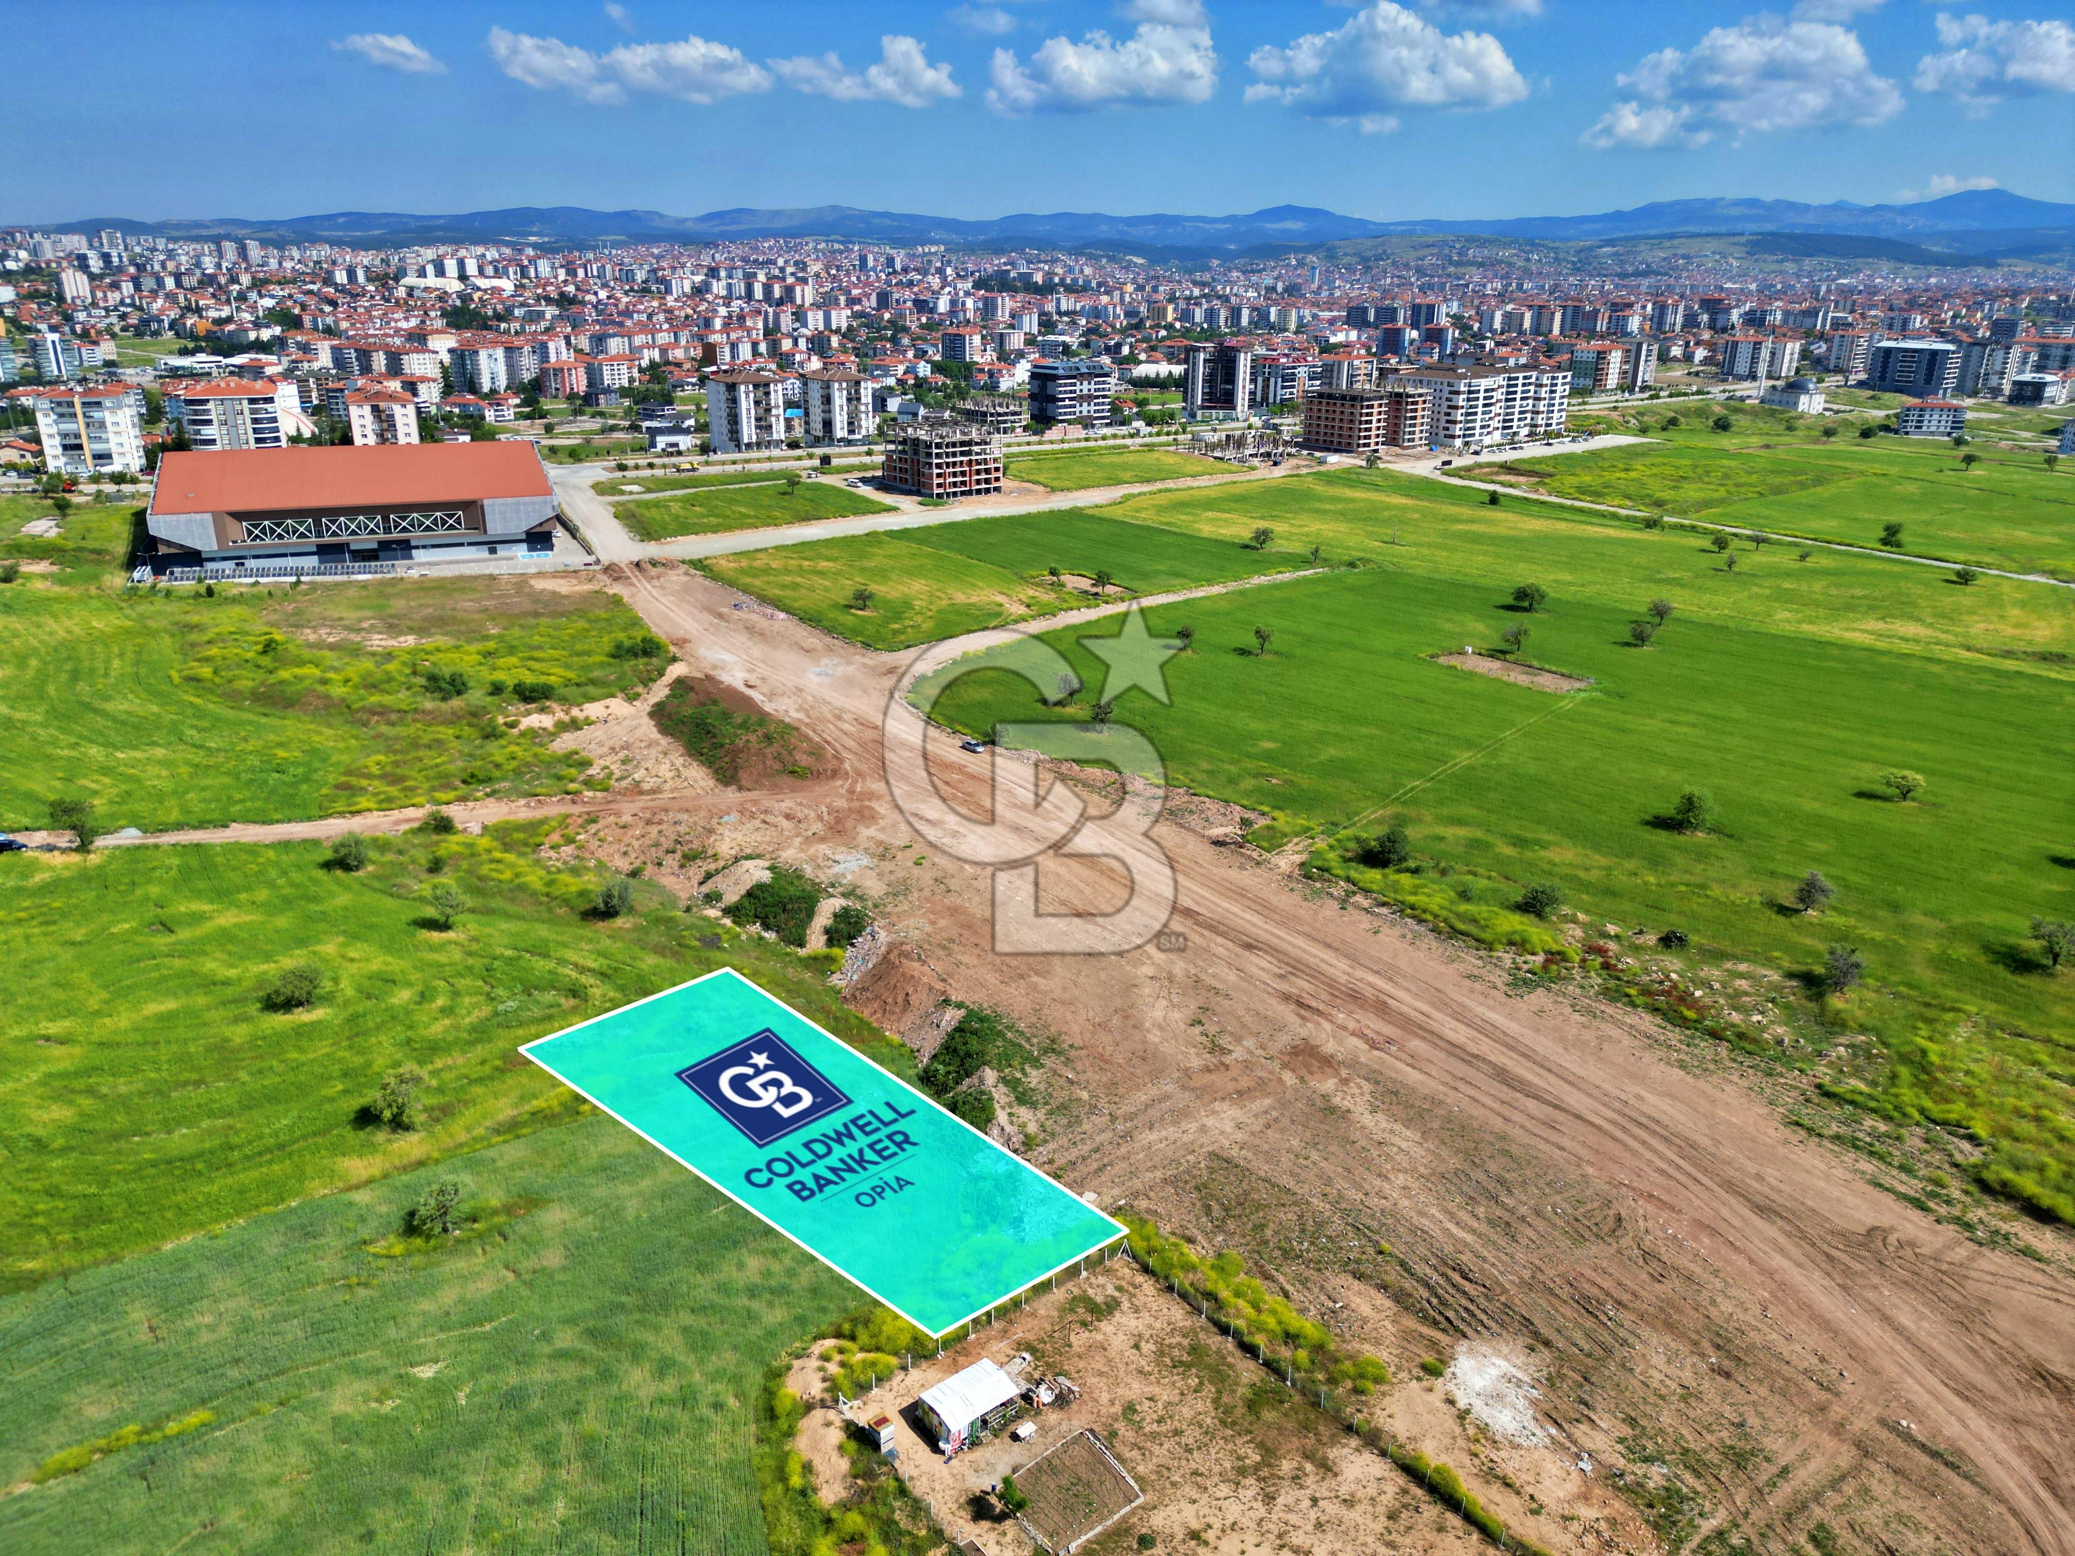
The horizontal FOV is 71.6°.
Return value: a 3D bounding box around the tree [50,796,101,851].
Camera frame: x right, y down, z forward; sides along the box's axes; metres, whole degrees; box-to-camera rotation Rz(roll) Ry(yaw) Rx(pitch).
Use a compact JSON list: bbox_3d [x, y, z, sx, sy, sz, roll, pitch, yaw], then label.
[{"bbox_3d":[-119.790,5.740,178.830,5.800,7.200,5.800,-14,25,-33],"label":"tree"}]

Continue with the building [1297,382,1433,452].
[{"bbox_3d":[137.700,-150.674,598.483,46.500,24.300,28.400,-15,25,-37],"label":"building"}]

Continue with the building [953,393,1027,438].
[{"bbox_3d":[-19.096,-153.426,611.757,22.836,12.800,22.437,-17,27,-40],"label":"building"}]

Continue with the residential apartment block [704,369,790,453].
[{"bbox_3d":[-113.009,-142.813,558.201,19.862,28.708,23.953,-18,27,-41],"label":"residential apartment block"}]

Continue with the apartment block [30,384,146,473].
[{"bbox_3d":[-291.388,-107.881,443.490,24.071,25.279,12.084,-4,21,-11],"label":"apartment block"}]

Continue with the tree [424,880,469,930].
[{"bbox_3d":[-67.636,14.632,164.685,4.700,5.600,4.700,1,20,0],"label":"tree"}]

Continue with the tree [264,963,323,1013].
[{"bbox_3d":[-75.260,21.200,145.840,5.600,4.900,5.600,-11,24,-28],"label":"tree"}]

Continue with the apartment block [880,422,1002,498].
[{"bbox_3d":[-29.042,-99.190,445.802,25.600,19.300,26.200,-15,25,-37],"label":"apartment block"}]

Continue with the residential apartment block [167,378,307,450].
[{"bbox_3d":[-246.050,-109.160,442.590,28.000,25.000,21.000,-5,21,-15],"label":"residential apartment block"}]

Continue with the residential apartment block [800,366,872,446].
[{"bbox_3d":[-77.022,-143.756,556.295,16.400,26.800,23.500,-15,25,-36],"label":"residential apartment block"}]

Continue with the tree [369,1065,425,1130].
[{"bbox_3d":[-56.450,28.440,127.480,4.900,6.000,4.900,-10,23,-25],"label":"tree"}]

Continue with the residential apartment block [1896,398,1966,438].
[{"bbox_3d":[462.980,-186.490,745.190,27.000,17.000,12.500,6,21,13],"label":"residential apartment block"}]

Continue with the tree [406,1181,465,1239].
[{"bbox_3d":[-47.360,34.168,113.832,4.000,4.400,4.000,1,20,0],"label":"tree"}]

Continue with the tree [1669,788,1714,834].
[{"bbox_3d":[93.979,4.702,205.444,4.700,5.500,4.700,0,20,0],"label":"tree"}]

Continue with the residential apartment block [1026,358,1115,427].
[{"bbox_3d":[14.695,-164.748,621.655,31.982,27.675,17.129,-16,26,-38],"label":"residential apartment block"}]

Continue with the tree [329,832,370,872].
[{"bbox_3d":[-85.939,9.324,179.633,4.700,4.900,4.700,1,20,0],"label":"tree"}]

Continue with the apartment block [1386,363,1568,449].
[{"bbox_3d":[195.656,-166.778,636.834,81.389,29.859,38.676,-15,26,-36],"label":"apartment block"}]

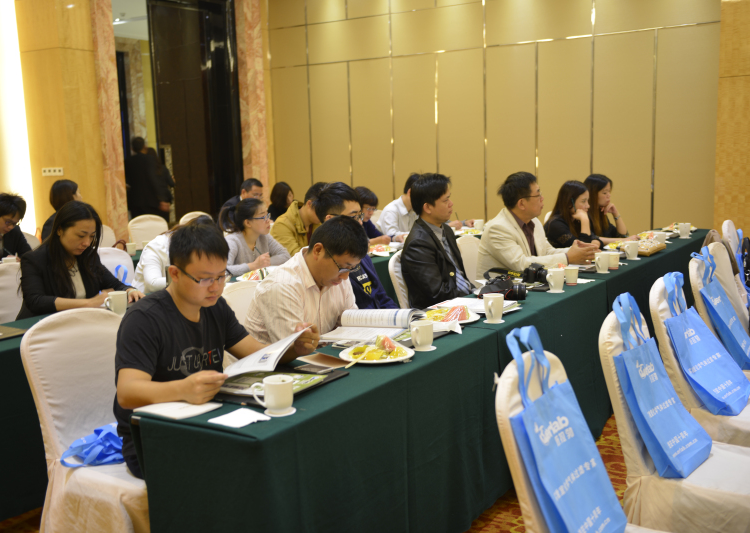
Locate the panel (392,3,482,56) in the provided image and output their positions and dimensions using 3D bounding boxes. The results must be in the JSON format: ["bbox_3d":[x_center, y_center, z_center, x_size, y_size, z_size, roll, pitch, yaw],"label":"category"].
[{"bbox_3d":[0.705,-2.718,9.766,1.224,0.482,0.040,4,10,34],"label":"panel"}]

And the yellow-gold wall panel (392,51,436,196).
[{"bbox_3d":[0.478,-1.245,9.928,0.609,2.460,0.060,4,10,33],"label":"yellow-gold wall panel"}]

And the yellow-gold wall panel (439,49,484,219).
[{"bbox_3d":[1.005,-1.231,9.799,0.612,2.478,0.040,4,10,34],"label":"yellow-gold wall panel"}]

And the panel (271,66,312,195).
[{"bbox_3d":[-1.175,-1.533,12.295,0.644,2.677,0.060,3,9,32],"label":"panel"}]

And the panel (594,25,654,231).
[{"bbox_3d":[2.881,-1.330,9.784,0.718,2.687,0.060,3,9,32],"label":"panel"}]

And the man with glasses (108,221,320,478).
[{"bbox_3d":[-0.441,0.490,2.656,0.700,1.270,0.600,3,9,32],"label":"man with glasses"}]

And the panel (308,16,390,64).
[{"bbox_3d":[-0.362,-3.090,11.554,1.361,0.554,0.060,3,9,32],"label":"panel"}]

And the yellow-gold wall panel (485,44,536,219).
[{"bbox_3d":[1.520,-1.197,9.452,0.612,2.478,0.040,4,10,34],"label":"yellow-gold wall panel"}]

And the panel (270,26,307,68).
[{"bbox_3d":[-1.218,-3.134,12.084,0.653,0.554,0.060,3,9,32],"label":"panel"}]

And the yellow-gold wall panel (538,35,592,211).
[{"bbox_3d":[2.036,-1.163,9.106,0.612,2.478,0.040,4,10,34],"label":"yellow-gold wall panel"}]

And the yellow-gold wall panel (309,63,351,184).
[{"bbox_3d":[-0.542,-1.307,10.603,0.623,2.456,0.060,4,10,33],"label":"yellow-gold wall panel"}]

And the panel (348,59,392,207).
[{"bbox_3d":[-0.025,-1.298,10.493,0.612,2.478,0.040,4,10,34],"label":"panel"}]

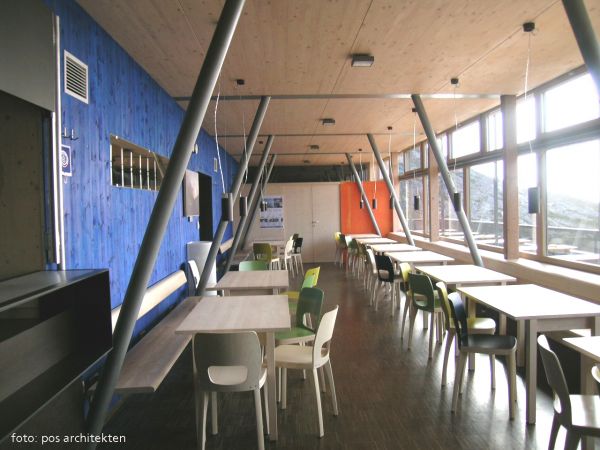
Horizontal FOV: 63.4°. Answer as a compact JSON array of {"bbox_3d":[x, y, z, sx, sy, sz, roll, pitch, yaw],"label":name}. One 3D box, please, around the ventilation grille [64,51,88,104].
[{"bbox_3d":[-1.339,-0.881,2.922,0.025,0.245,0.340,-1,2,-2],"label":"ventilation grille"}]

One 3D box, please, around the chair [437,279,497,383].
[{"bbox_3d":[1.367,0.905,4.047,0.450,0.790,0.405,-1,2,16],"label":"chair"}]

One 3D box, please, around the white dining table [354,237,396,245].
[{"bbox_3d":[1.646,0.718,10.684,0.780,0.745,1.210,-1,2,-2],"label":"white dining table"}]

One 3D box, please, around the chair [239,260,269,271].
[{"bbox_3d":[-0.574,0.892,6.144,0.440,0.830,0.500,-1,2,-2],"label":"chair"}]

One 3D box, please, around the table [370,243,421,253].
[{"bbox_3d":[1.708,0.789,8.873,0.780,0.745,1.210,-1,2,-2],"label":"table"}]

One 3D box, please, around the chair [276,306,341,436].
[{"bbox_3d":[0.006,0.960,3.322,0.450,0.790,0.405,0,2,20],"label":"chair"}]

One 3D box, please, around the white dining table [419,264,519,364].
[{"bbox_3d":[1.822,0.920,5.514,0.780,0.745,1.210,-1,2,-2],"label":"white dining table"}]

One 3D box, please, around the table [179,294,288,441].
[{"bbox_3d":[-0.428,0.986,3.529,0.714,0.740,1.115,-1,2,-2],"label":"table"}]

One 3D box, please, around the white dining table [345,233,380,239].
[{"bbox_3d":[1.595,0.660,12.181,0.780,0.745,1.210,-1,2,-2],"label":"white dining table"}]

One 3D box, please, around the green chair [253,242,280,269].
[{"bbox_3d":[-0.612,0.745,9.372,0.405,0.790,0.450,0,2,25],"label":"green chair"}]

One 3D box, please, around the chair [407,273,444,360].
[{"bbox_3d":[1.391,0.905,5.009,0.500,0.830,0.440,-2,2,-25],"label":"chair"}]

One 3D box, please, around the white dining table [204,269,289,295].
[{"bbox_3d":[-0.534,0.962,5.436,0.780,0.745,1.210,-1,2,-2],"label":"white dining table"}]

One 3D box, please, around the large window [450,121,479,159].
[{"bbox_3d":[2.596,-1.315,7.668,0.070,0.453,1.257,-1,2,-2],"label":"large window"}]

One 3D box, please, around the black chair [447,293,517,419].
[{"bbox_3d":[1.319,0.927,3.513,0.450,0.790,0.405,0,2,20],"label":"black chair"}]

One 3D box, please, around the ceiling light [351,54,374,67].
[{"bbox_3d":[0.546,-1.421,4.214,0.171,0.051,0.163,-1,2,-2],"label":"ceiling light"}]

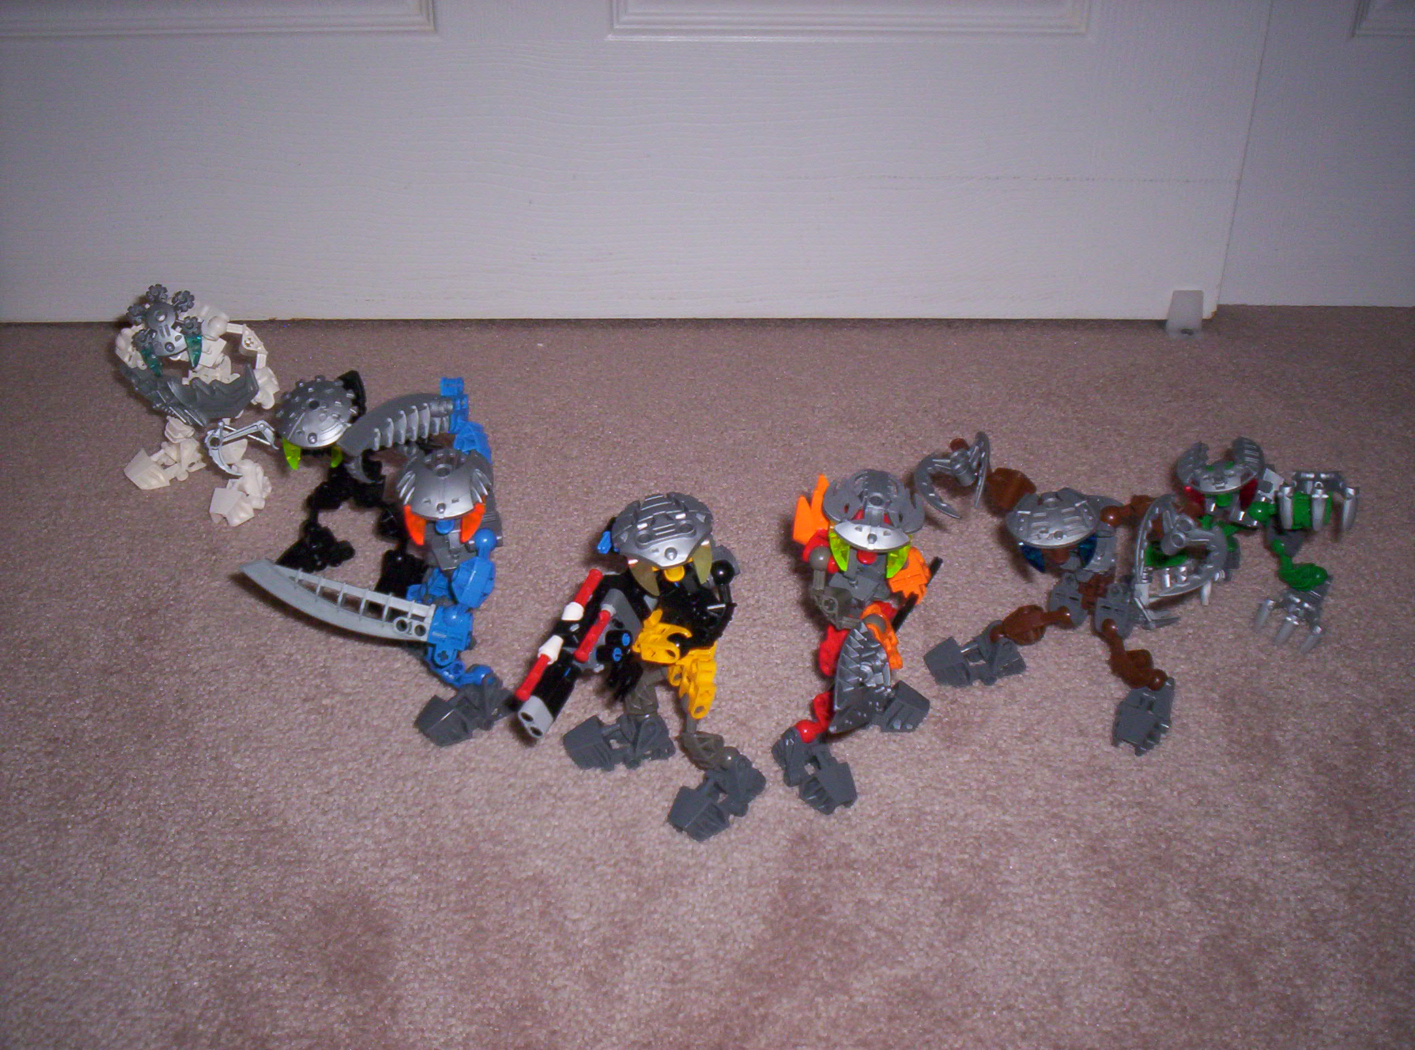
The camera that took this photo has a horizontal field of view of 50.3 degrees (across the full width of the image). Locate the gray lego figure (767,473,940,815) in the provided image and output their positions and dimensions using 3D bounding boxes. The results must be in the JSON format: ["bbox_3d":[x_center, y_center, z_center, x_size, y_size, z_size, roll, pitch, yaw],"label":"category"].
[{"bbox_3d":[0.067,0.043,0.644,0.078,0.128,0.090,-2,27,-4],"label":"gray lego figure"}]

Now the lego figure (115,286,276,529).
[{"bbox_3d":[-0.295,-0.072,0.860,0.108,0.138,0.112,-6,28,-11],"label":"lego figure"}]

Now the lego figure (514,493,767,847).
[{"bbox_3d":[-0.030,0.051,0.639,0.113,0.118,0.104,3,27,5],"label":"lego figure"}]

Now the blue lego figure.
[{"bbox_3d":[-0.150,0.015,0.684,0.121,0.142,0.098,1,27,2],"label":"blue lego figure"}]

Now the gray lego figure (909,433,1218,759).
[{"bbox_3d":[0.162,0.024,0.702,0.135,0.111,0.117,5,27,9],"label":"gray lego figure"}]

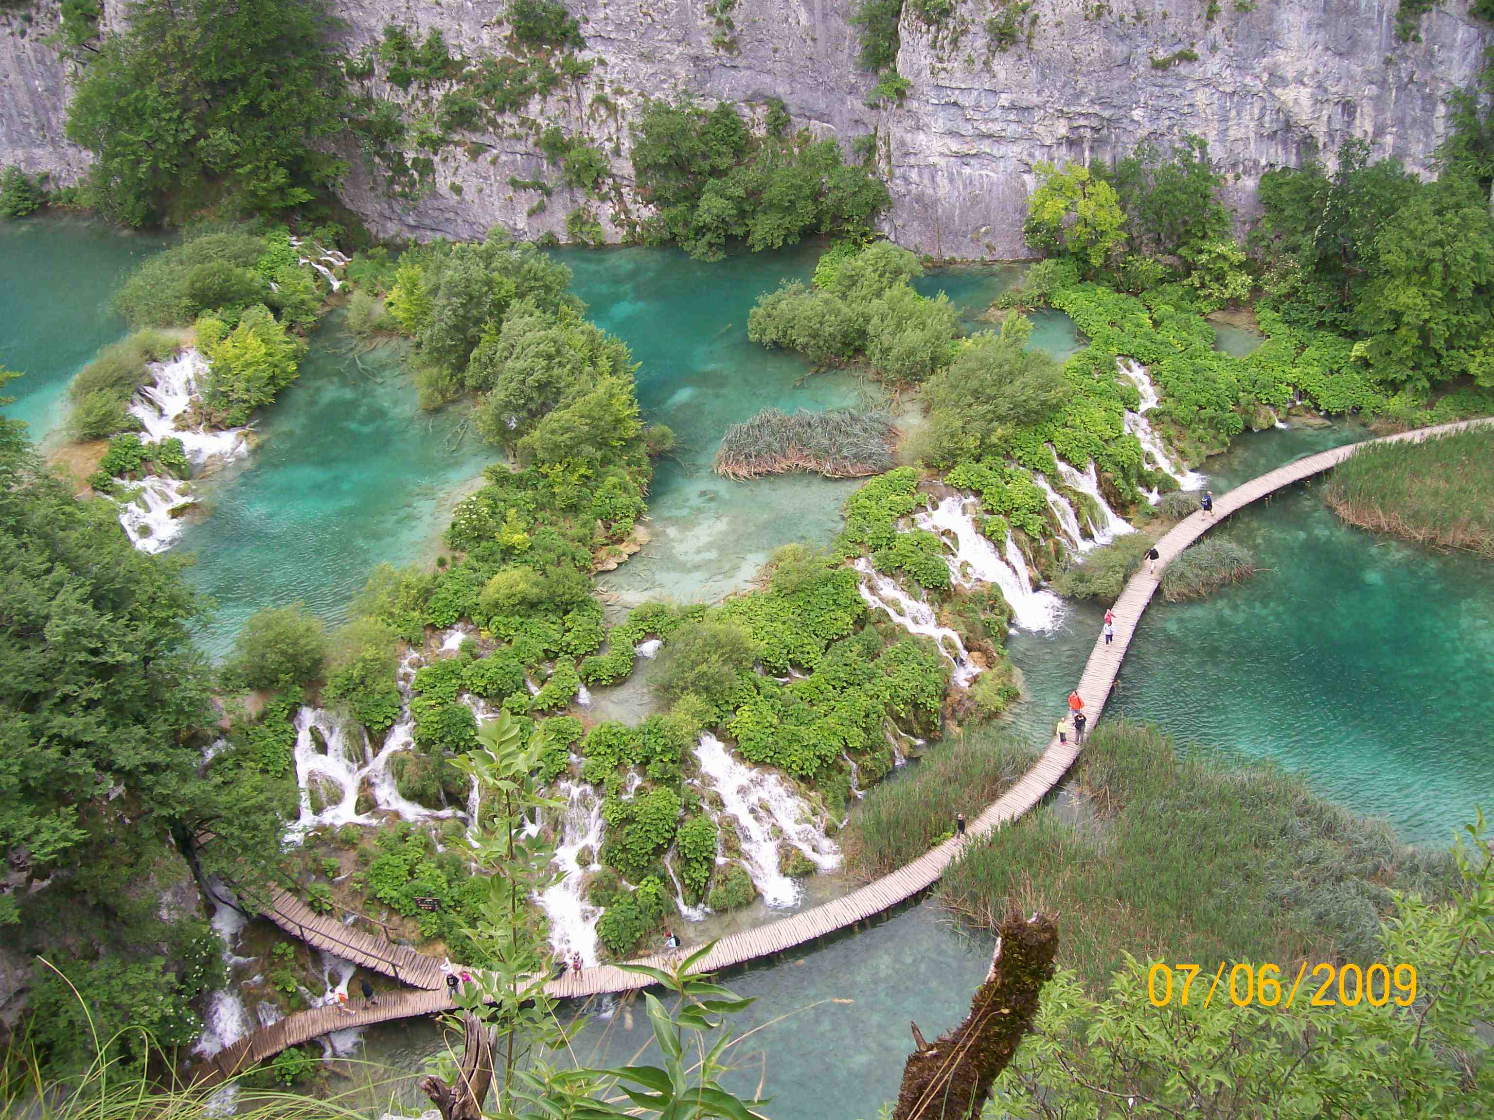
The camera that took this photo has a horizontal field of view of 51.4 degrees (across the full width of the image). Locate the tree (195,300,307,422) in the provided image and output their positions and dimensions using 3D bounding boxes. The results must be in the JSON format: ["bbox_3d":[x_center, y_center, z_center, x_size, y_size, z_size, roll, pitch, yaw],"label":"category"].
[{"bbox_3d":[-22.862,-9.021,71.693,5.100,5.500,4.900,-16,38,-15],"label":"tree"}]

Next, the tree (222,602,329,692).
[{"bbox_3d":[-17.558,3.379,58.014,4.000,3.500,3.800,-17,38,-17],"label":"tree"}]

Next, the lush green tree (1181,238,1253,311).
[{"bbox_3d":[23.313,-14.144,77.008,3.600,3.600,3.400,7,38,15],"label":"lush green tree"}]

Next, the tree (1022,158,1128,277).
[{"bbox_3d":[16.723,-17.293,79.283,5.200,6.200,5.000,4,37,11],"label":"tree"}]

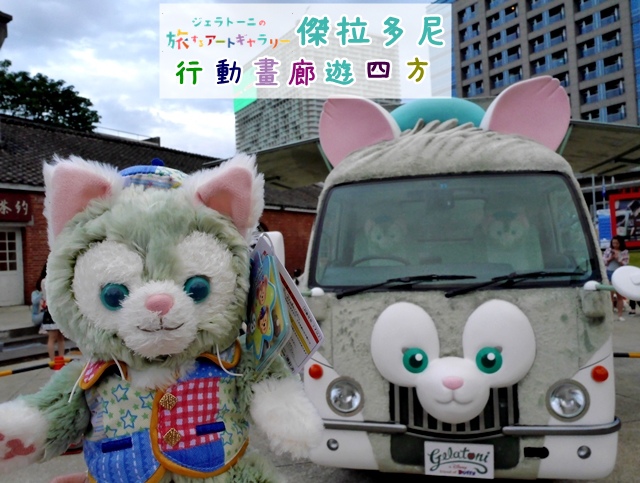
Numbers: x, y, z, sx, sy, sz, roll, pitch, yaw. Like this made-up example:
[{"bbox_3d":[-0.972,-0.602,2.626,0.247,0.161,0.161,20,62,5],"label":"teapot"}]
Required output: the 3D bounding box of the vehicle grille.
[{"bbox_3d":[0.632,0.801,2.604,0.585,0.265,0.090,-2,-3,10],"label":"vehicle grille"}]

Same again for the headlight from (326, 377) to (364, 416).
[{"bbox_3d":[0.126,0.768,2.749,0.195,0.195,0.080,-2,-3,16],"label":"headlight"}]

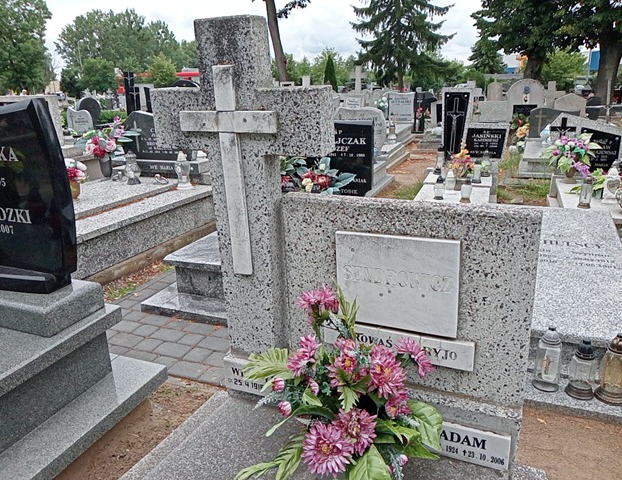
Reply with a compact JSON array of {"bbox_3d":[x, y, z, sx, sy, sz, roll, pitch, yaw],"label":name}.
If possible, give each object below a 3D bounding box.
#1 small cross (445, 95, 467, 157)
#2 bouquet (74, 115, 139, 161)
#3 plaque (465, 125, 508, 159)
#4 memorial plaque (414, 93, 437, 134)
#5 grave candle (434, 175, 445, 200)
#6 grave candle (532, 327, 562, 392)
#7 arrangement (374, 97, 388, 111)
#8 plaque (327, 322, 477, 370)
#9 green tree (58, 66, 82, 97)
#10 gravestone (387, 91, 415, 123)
[{"bbox_3d":[1.811,-1.428,6.450,0.192,0.688,0.050,5,19,21],"label":"small cross"},{"bbox_3d":[-2.037,-1.016,5.150,0.570,0.420,0.420,6,19,24],"label":"bouquet"},{"bbox_3d":[2.097,-1.182,6.150,0.500,0.430,0.100,6,18,22],"label":"plaque"},{"bbox_3d":[2.474,-2.743,11.200,0.464,0.846,0.150,5,19,21],"label":"memorial plaque"},{"bbox_3d":[1.214,-0.487,4.900,0.092,0.230,0.092,6,18,22],"label":"grave candle"},{"bbox_3d":[1.085,0.542,2.360,0.118,0.290,0.118,6,18,22],"label":"grave candle"},{"bbox_3d":[1.450,-2.848,10.800,0.280,0.280,0.250,5,19,21],"label":"arrangement"},{"bbox_3d":[0.310,0.389,1.895,0.557,0.107,0.025,6,20,24],"label":"plaque"},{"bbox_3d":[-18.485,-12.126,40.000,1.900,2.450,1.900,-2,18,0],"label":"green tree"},{"bbox_3d":[1.954,-2.873,11.200,0.578,0.636,0.100,5,19,21],"label":"gravestone"}]

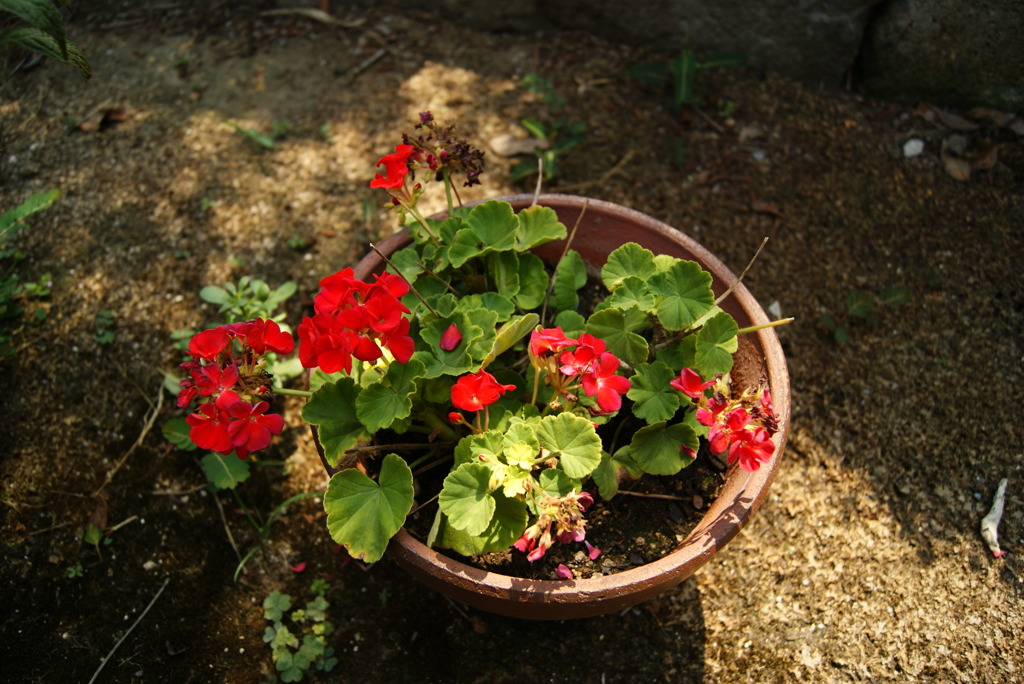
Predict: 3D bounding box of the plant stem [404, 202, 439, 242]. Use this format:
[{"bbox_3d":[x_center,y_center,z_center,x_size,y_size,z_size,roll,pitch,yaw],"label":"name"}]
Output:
[{"bbox_3d":[-0.083,-0.110,0.706,0.006,0.048,0.006,-43,26,1],"label":"plant stem"}]

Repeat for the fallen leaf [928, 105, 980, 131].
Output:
[{"bbox_3d":[0.629,-0.319,1.092,0.068,0.015,0.023,38,60,25],"label":"fallen leaf"}]

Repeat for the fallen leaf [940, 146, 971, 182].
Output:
[{"bbox_3d":[0.530,-0.212,0.918,0.037,0.015,0.042,2,53,0],"label":"fallen leaf"}]

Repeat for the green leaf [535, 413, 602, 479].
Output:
[{"bbox_3d":[0.039,0.072,0.533,0.044,0.014,0.045,-3,70,-8],"label":"green leaf"}]

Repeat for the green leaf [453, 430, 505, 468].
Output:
[{"bbox_3d":[-0.022,0.071,0.512,0.033,0.012,0.025,-10,59,-1],"label":"green leaf"}]

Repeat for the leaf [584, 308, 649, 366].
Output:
[{"bbox_3d":[0.076,-0.003,0.557,0.045,0.014,0.045,-44,75,-11],"label":"leaf"}]

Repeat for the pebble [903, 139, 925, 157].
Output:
[{"bbox_3d":[0.520,-0.252,0.996,0.025,0.015,0.021,-13,55,-11],"label":"pebble"}]

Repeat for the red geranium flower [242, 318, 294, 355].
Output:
[{"bbox_3d":[-0.173,-0.004,0.546,0.034,0.018,0.026,0,47,-17],"label":"red geranium flower"}]

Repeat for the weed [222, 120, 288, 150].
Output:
[{"bbox_3d":[-0.325,-0.262,0.975,0.078,0.018,0.030,23,56,14],"label":"weed"}]

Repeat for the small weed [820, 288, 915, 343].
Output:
[{"bbox_3d":[0.360,-0.028,0.781,0.092,0.027,0.062,3,53,0],"label":"small weed"}]

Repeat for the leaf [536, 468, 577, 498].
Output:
[{"bbox_3d":[0.031,0.097,0.528,0.027,0.010,0.024,15,70,-2],"label":"leaf"}]

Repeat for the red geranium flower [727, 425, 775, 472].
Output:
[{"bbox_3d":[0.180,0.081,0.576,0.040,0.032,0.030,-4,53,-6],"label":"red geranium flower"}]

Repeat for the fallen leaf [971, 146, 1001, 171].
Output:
[{"bbox_3d":[0.681,-0.264,1.105,0.043,0.016,0.035,4,53,0],"label":"fallen leaf"}]

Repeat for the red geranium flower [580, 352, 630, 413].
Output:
[{"bbox_3d":[0.067,0.030,0.554,0.035,0.041,0.017,-8,18,-10],"label":"red geranium flower"}]

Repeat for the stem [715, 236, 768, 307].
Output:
[{"bbox_3d":[0.179,-0.055,0.601,0.009,0.068,0.006,38,24,10],"label":"stem"}]

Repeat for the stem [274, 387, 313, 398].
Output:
[{"bbox_3d":[-0.156,0.035,0.545,0.028,0.004,0.004,8,53,-3],"label":"stem"}]

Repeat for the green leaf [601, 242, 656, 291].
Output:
[{"bbox_3d":[0.096,-0.062,0.634,0.042,0.012,0.038,-5,68,-3],"label":"green leaf"}]

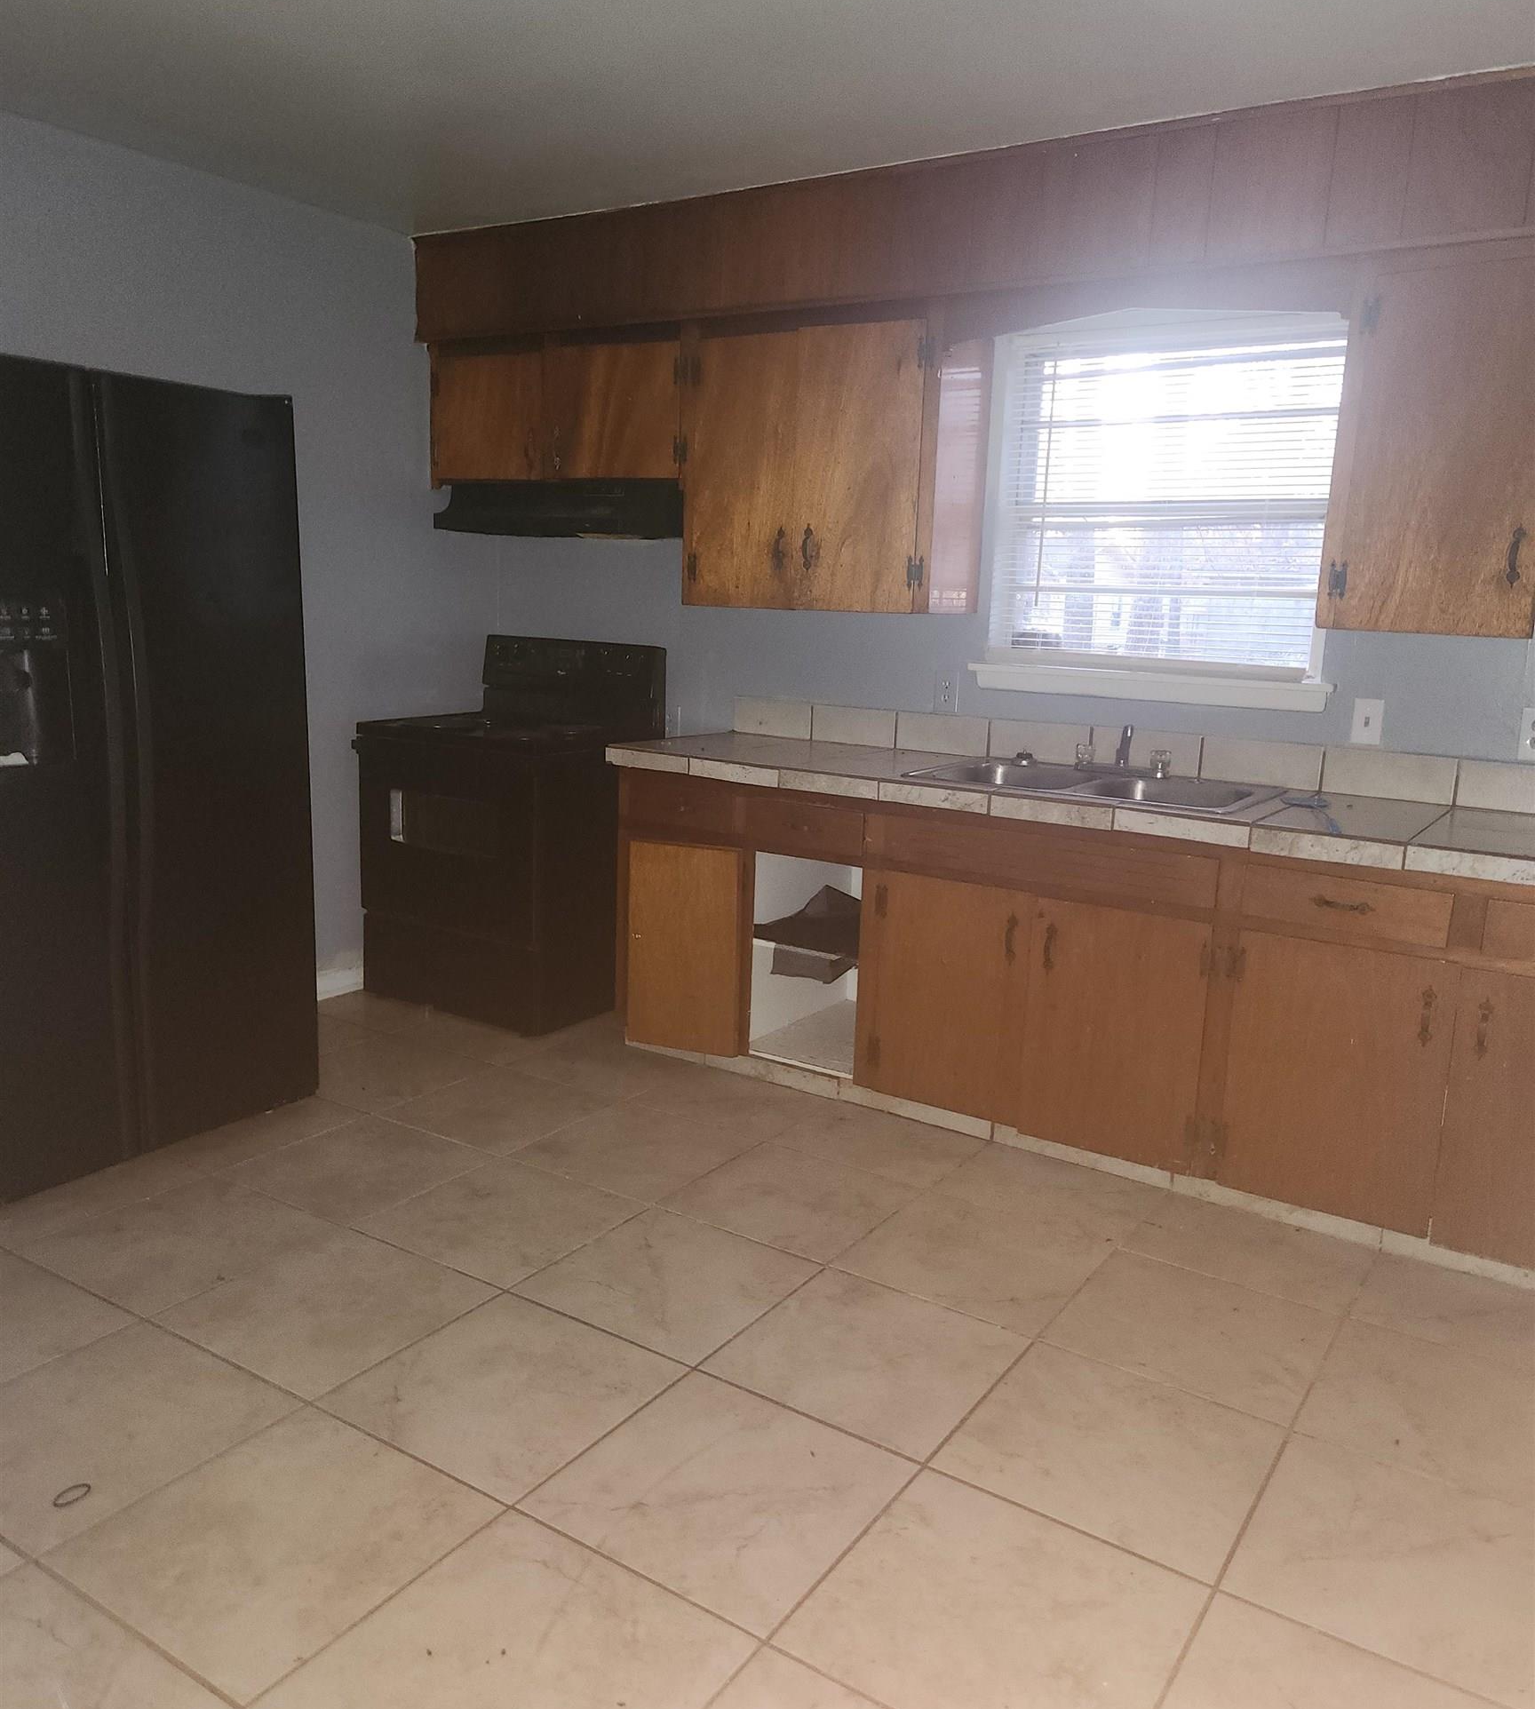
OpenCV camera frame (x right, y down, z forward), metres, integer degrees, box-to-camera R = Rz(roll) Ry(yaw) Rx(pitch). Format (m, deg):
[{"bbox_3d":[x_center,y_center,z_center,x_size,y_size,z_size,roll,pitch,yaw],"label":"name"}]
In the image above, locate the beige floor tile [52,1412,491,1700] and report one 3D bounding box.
[{"bbox_3d":[-0.694,0.974,1.943,0.447,0.010,0.447,9,13,33],"label":"beige floor tile"}]

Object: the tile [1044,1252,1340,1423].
[{"bbox_3d":[0.808,0.897,2.572,0.447,0.010,0.447,9,13,33],"label":"tile"}]

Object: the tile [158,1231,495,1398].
[{"bbox_3d":[-0.821,0.852,2.558,0.447,0.010,0.447,9,13,33],"label":"tile"}]

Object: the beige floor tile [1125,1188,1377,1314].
[{"bbox_3d":[1.053,0.862,2.967,0.459,0.010,0.341,9,13,33],"label":"beige floor tile"}]

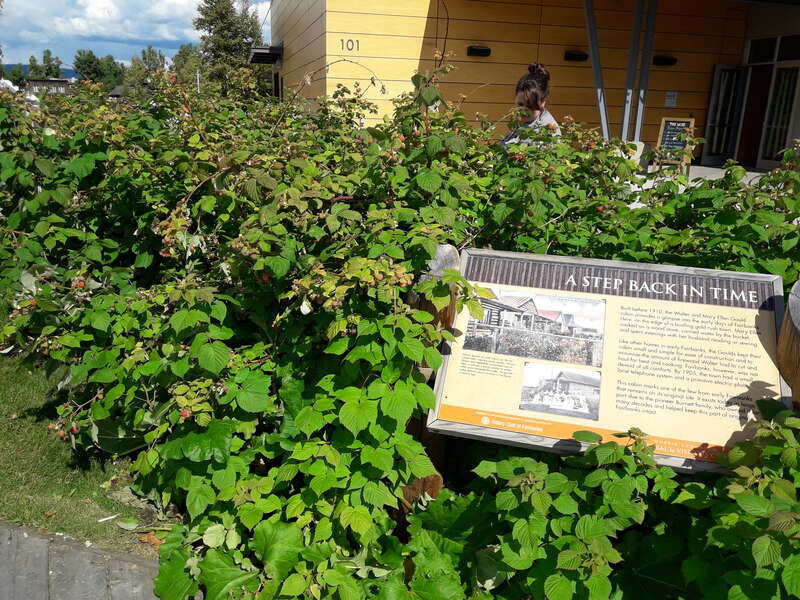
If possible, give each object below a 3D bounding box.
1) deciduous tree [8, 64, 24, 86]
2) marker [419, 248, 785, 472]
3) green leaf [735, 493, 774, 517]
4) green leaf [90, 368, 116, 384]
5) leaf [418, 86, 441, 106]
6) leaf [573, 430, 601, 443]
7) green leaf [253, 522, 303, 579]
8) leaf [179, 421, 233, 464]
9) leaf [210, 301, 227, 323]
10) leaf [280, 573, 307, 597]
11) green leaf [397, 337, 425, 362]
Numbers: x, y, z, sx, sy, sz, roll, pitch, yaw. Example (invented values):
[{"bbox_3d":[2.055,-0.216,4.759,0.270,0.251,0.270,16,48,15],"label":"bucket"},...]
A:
[{"bbox_3d":[-44.528,-24.802,75.798,2.400,5.680,2.400,-7,19,-28],"label":"deciduous tree"},{"bbox_3d":[0.602,0.156,1.893,0.950,0.050,0.610,5,60,15],"label":"marker"},{"bbox_3d":[0.778,0.449,1.420,0.058,0.018,0.092,-29,36,-31],"label":"green leaf"},{"bbox_3d":[-1.172,0.299,2.550,0.108,0.022,0.078,-6,50,-25],"label":"green leaf"},{"bbox_3d":[0.121,-0.833,2.650,0.090,0.090,0.030,2,-14,2],"label":"leaf"},{"bbox_3d":[0.487,0.354,1.680,0.076,0.015,0.055,6,35,17],"label":"leaf"},{"bbox_3d":[-0.383,0.786,2.030,0.158,0.050,0.185,-2,61,-11],"label":"green leaf"},{"bbox_3d":[-0.654,0.481,2.200,0.170,0.040,0.150,-1,44,-15],"label":"leaf"},{"bbox_3d":[-0.652,0.045,2.330,0.058,0.086,0.030,-3,-18,-16],"label":"leaf"},{"bbox_3d":[-0.324,0.866,1.970,0.082,0.020,0.080,-2,54,-10],"label":"leaf"},{"bbox_3d":[0.031,0.145,1.900,0.085,0.018,0.066,37,67,19],"label":"green leaf"}]

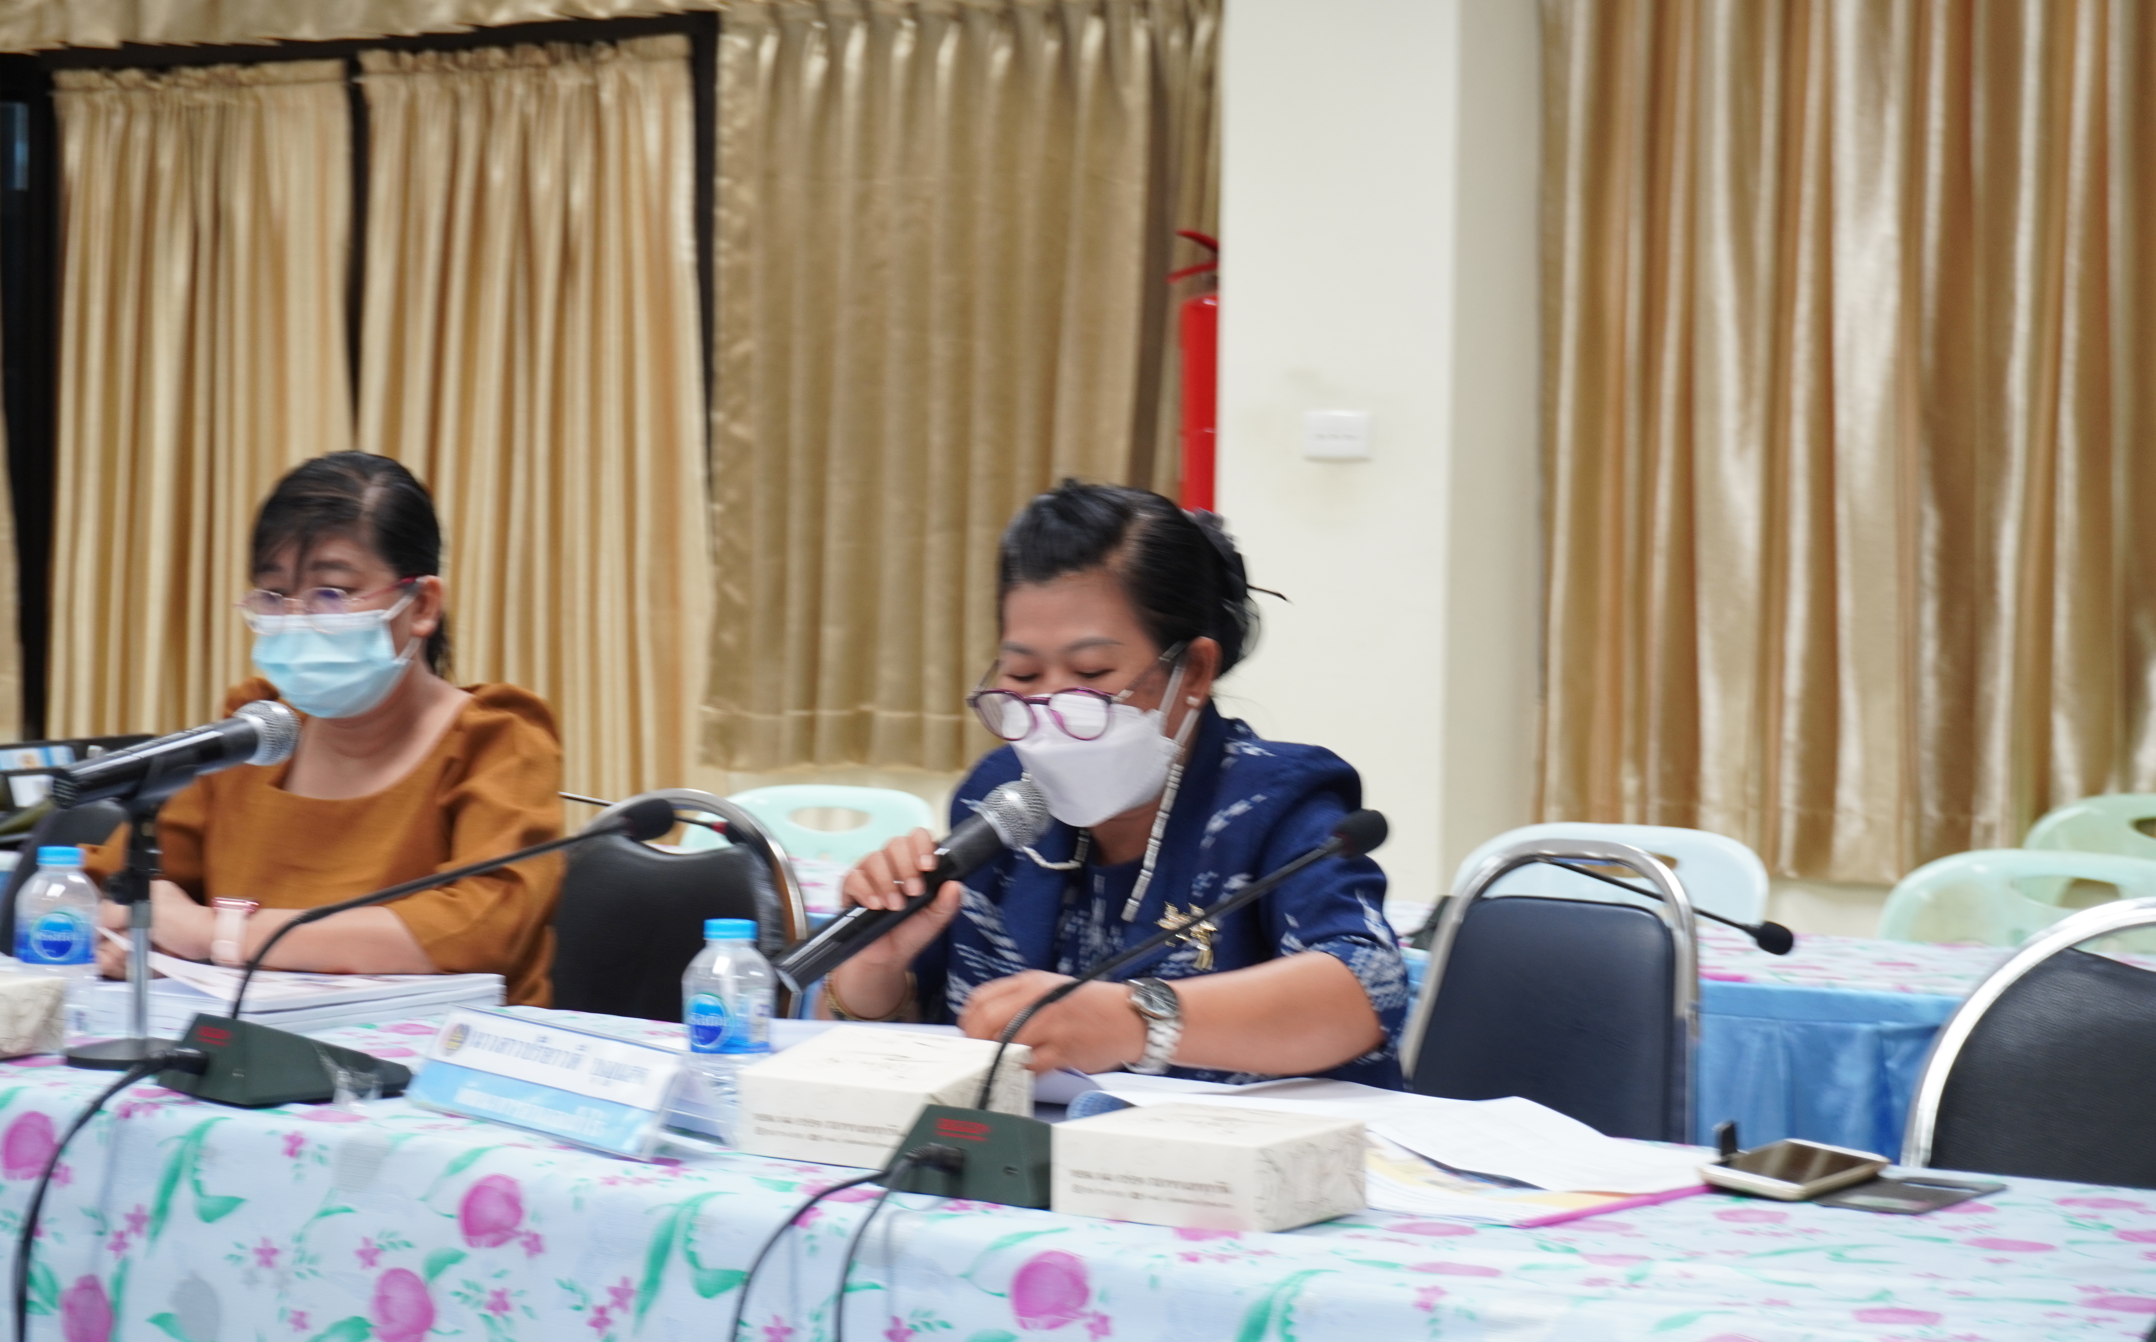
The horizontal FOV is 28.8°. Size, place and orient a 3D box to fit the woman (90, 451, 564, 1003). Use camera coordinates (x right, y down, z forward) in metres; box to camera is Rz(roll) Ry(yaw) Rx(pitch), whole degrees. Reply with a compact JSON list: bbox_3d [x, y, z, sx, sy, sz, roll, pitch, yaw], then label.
[{"bbox_3d":[-0.670,0.400,3.560,0.520,1.190,0.720,3,5,33],"label":"woman"}]

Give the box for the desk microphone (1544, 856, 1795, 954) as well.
[{"bbox_3d":[0.480,0.219,3.854,0.416,0.099,0.090,3,3,36],"label":"desk microphone"}]

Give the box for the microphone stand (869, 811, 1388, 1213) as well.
[{"bbox_3d":[0.035,0.206,2.702,0.186,0.222,0.351,4,5,35],"label":"microphone stand"}]

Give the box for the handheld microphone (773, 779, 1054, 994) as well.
[{"bbox_3d":[-0.111,0.147,2.830,0.236,0.049,0.049,-36,0,-22],"label":"handheld microphone"}]

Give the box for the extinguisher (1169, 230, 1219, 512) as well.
[{"bbox_3d":[0.242,-0.413,6.500,0.180,0.540,0.160,1,2,-6],"label":"extinguisher"}]

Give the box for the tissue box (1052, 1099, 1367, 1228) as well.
[{"bbox_3d":[0.081,0.302,2.560,0.150,0.051,0.115,3,5,32],"label":"tissue box"}]

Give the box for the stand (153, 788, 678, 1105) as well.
[{"bbox_3d":[-0.442,0.189,2.938,0.403,0.189,0.149,-1,3,-42],"label":"stand"}]

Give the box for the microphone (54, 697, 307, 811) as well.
[{"bbox_3d":[-0.653,0.065,3.035,0.049,0.049,0.220,3,13,42],"label":"microphone"}]

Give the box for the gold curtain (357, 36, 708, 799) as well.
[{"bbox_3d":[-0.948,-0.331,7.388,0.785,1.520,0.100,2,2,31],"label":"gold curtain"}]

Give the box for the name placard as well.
[{"bbox_3d":[-0.325,0.263,2.718,0.075,0.063,0.313,0,3,-37],"label":"name placard"}]

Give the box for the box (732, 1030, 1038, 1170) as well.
[{"bbox_3d":[-0.119,0.267,2.618,0.136,0.049,0.129,3,10,27],"label":"box"}]

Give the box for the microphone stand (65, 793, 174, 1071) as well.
[{"bbox_3d":[-0.681,0.183,3.058,0.120,0.200,0.120,3,5,30],"label":"microphone stand"}]

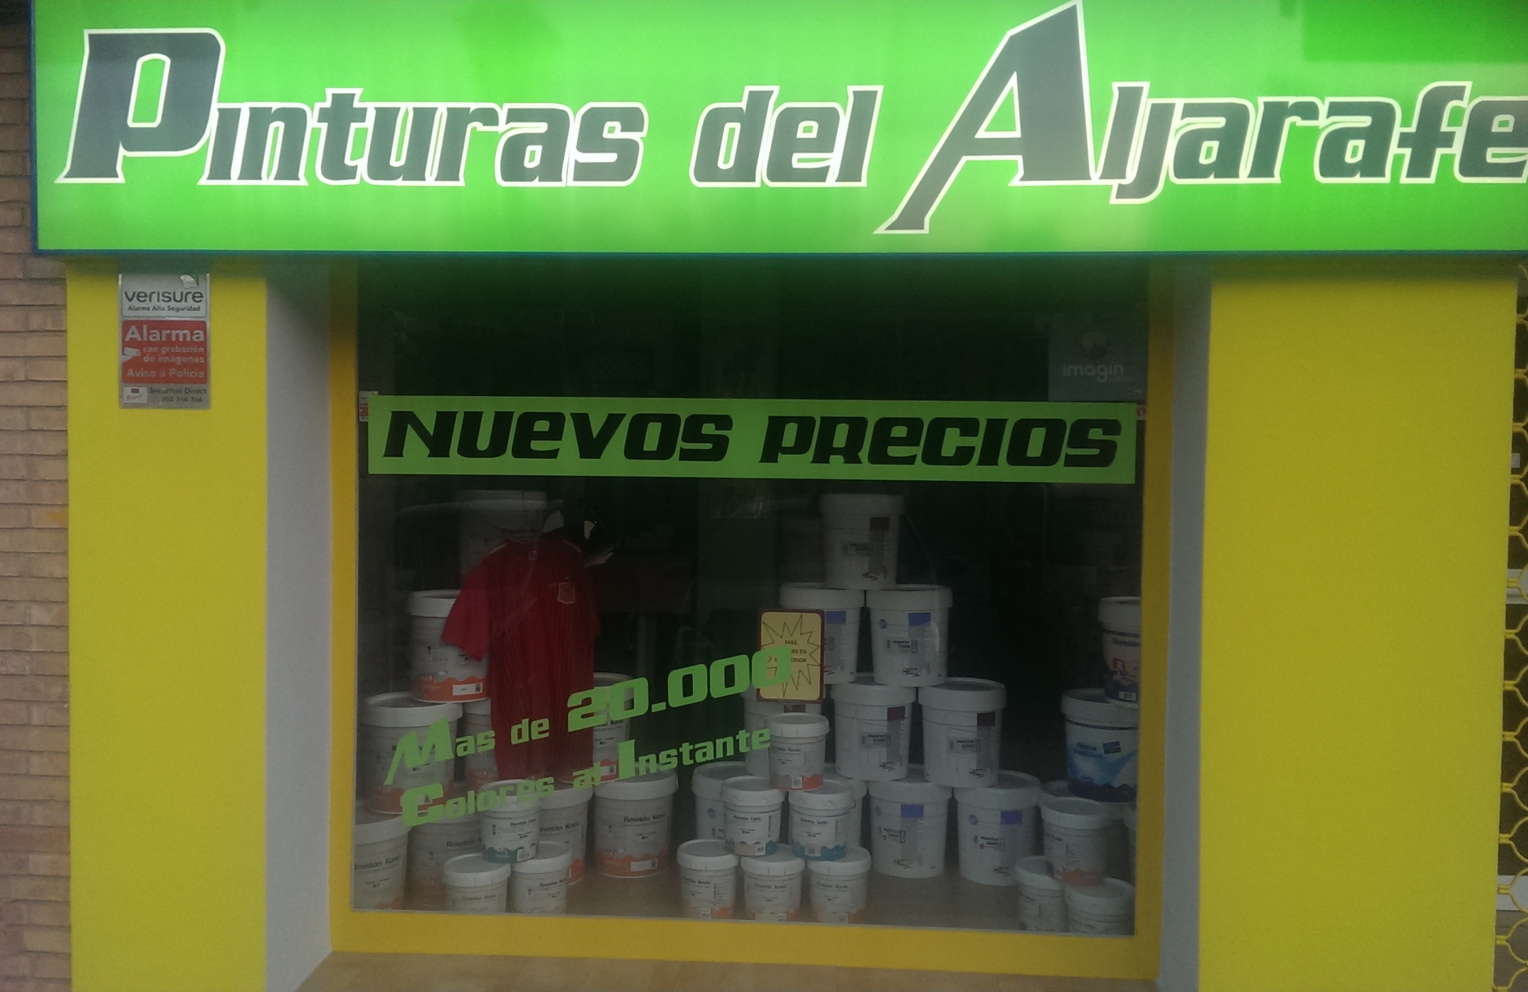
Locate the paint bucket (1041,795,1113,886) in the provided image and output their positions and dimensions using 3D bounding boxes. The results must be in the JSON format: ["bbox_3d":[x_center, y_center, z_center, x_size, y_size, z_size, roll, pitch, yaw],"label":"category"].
[{"bbox_3d":[0.906,1.008,3.800,0.194,0.205,0.194,1,2,0],"label":"paint bucket"}]

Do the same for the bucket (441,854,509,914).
[{"bbox_3d":[-0.844,1.185,3.850,0.195,0.202,0.195,0,2,-12],"label":"bucket"}]

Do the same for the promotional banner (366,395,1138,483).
[{"bbox_3d":[-0.052,-0.157,3.586,2.119,0.217,0.006,1,2,4],"label":"promotional banner"}]

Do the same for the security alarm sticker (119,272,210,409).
[{"bbox_3d":[-1.509,-0.394,3.280,0.235,0.346,0.010,1,2,4],"label":"security alarm sticker"}]

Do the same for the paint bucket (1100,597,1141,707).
[{"bbox_3d":[1.224,0.501,4.190,0.293,0.321,0.293,1,2,16],"label":"paint bucket"}]

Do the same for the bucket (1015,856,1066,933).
[{"bbox_3d":[0.851,1.210,3.901,0.194,0.205,0.194,1,2,0],"label":"bucket"}]

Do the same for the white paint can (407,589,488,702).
[{"bbox_3d":[-0.980,0.474,4.154,0.294,0.324,0.294,1,2,0],"label":"white paint can"}]

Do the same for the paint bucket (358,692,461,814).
[{"bbox_3d":[-1.085,0.797,4.048,0.293,0.321,0.293,0,2,-15],"label":"paint bucket"}]

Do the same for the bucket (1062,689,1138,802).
[{"bbox_3d":[1.108,0.804,4.214,0.289,0.316,0.289,1,2,21],"label":"bucket"}]

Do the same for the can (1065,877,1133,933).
[{"bbox_3d":[0.955,1.217,3.711,0.194,0.205,0.194,1,2,0],"label":"can"}]

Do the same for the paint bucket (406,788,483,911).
[{"bbox_3d":[-0.966,1.122,4.183,0.294,0.324,0.294,1,2,0],"label":"paint bucket"}]

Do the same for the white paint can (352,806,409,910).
[{"bbox_3d":[-1.219,1.125,3.967,0.294,0.324,0.294,1,2,0],"label":"white paint can"}]

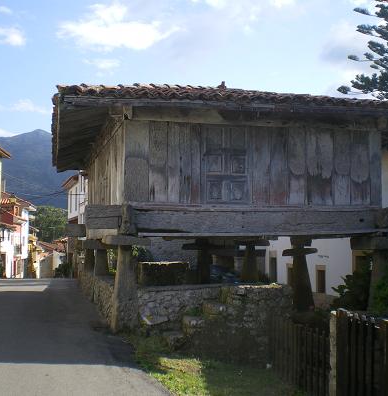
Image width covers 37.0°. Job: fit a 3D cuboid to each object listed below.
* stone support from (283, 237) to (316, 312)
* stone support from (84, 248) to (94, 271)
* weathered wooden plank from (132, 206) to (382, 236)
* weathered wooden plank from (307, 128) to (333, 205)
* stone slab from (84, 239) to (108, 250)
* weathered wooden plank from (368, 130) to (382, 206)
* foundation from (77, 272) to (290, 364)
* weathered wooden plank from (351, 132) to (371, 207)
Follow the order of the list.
[{"bbox_3d":[2.912,2.112,16.000,0.892,2.098,0.892,1,-4,-12],"label":"stone support"},{"bbox_3d":[-3.660,2.189,20.300,0.333,0.841,0.333,1,-4,-12],"label":"stone support"},{"bbox_3d":[1.324,0.456,11.212,5.117,0.543,0.280,1,-5,-16],"label":"weathered wooden plank"},{"bbox_3d":[2.542,-0.624,11.773,0.584,1.557,0.060,1,-3,-14],"label":"weathered wooden plank"},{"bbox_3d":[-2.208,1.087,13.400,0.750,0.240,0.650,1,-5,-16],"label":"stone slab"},{"bbox_3d":[3.742,-0.601,11.996,0.294,1.572,0.070,1,-5,-16],"label":"weathered wooden plank"},{"bbox_3d":[-0.508,2.558,14.028,3.471,1.550,6.200,1,-3,-14],"label":"foundation"},{"bbox_3d":[3.402,-0.607,11.896,0.439,1.539,0.060,1,-5,-16],"label":"weathered wooden plank"}]

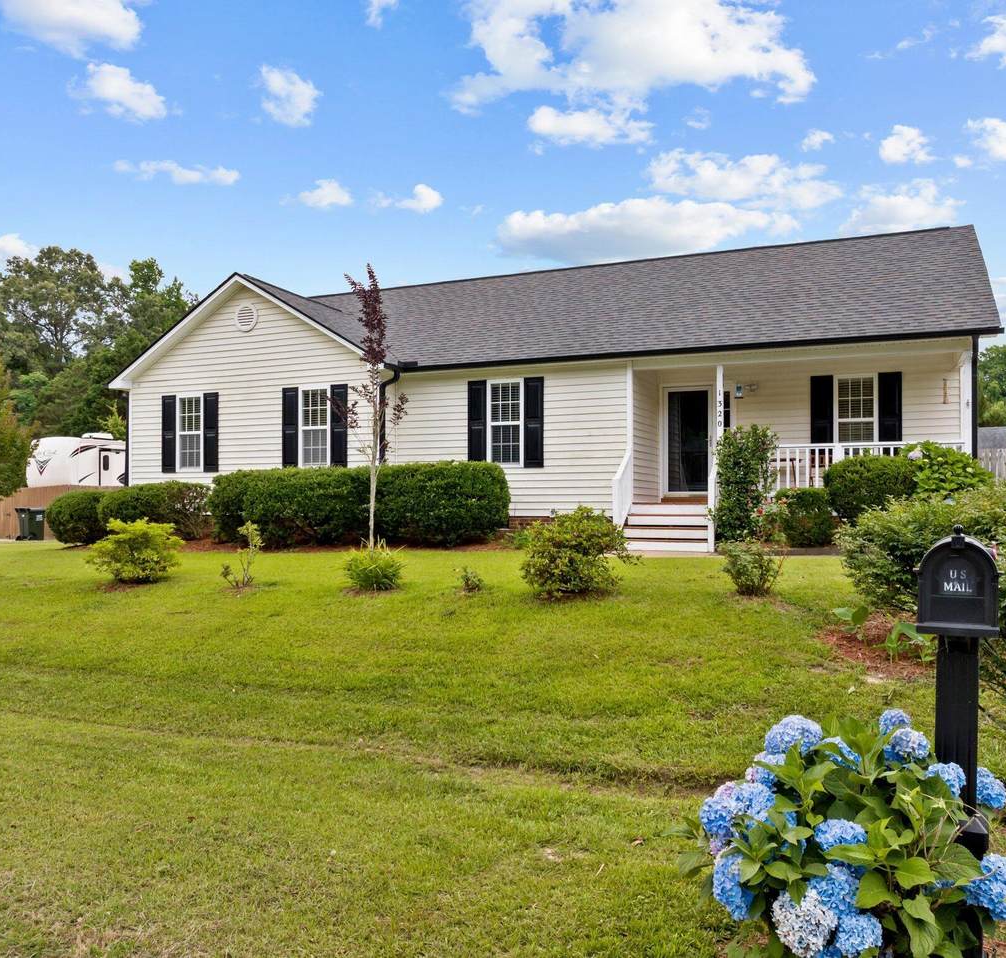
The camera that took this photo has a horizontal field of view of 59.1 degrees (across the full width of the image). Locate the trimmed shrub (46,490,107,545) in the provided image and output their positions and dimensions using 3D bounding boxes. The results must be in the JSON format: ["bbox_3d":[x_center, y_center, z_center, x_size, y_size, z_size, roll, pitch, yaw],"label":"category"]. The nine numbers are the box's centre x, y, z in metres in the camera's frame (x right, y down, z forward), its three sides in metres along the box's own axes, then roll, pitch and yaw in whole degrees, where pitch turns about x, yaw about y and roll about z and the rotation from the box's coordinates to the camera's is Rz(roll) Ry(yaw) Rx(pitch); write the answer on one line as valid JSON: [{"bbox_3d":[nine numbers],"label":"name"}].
[{"bbox_3d":[-8.388,0.755,17.400,1.220,1.060,1.200,0,-1,0],"label":"trimmed shrub"}]

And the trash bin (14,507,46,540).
[{"bbox_3d":[-15.718,1.497,29.500,0.660,1.100,0.780,-1,-2,23],"label":"trash bin"}]

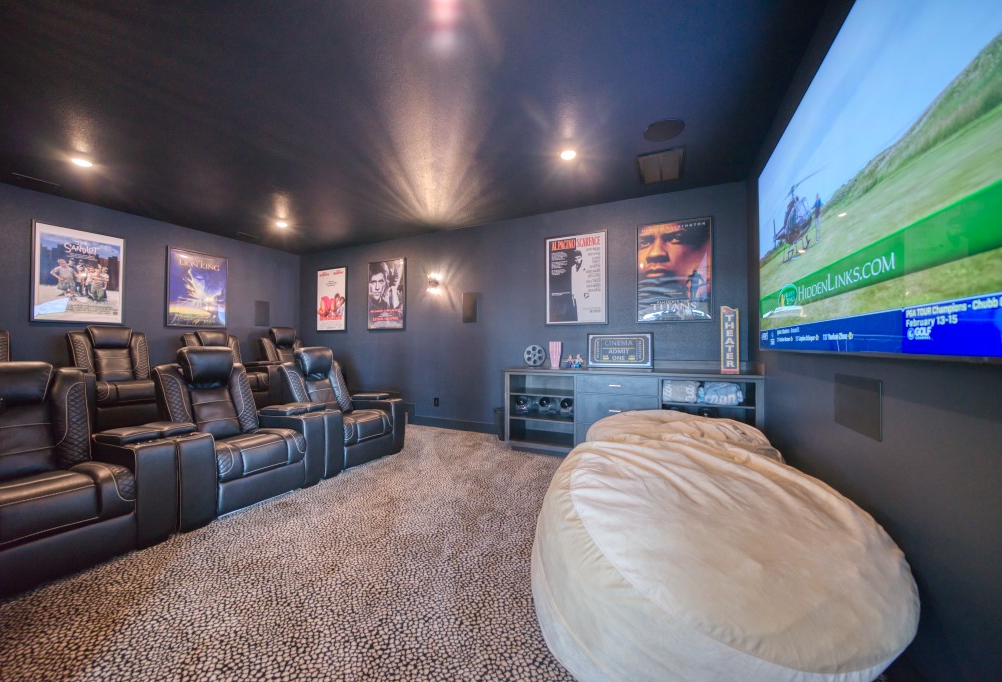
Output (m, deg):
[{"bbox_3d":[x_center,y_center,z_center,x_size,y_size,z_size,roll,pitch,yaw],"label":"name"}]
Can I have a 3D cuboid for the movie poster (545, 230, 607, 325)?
[{"bbox_3d":[0.858,-0.706,3.925,0.715,1.050,0.030,0,-1,26],"label":"movie poster"}]

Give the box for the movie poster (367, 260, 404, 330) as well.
[{"bbox_3d":[-1.755,-0.697,5.196,0.730,1.050,0.030,0,-1,26],"label":"movie poster"}]

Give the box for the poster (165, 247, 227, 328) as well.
[{"bbox_3d":[-4.221,-0.713,4.777,0.030,1.050,0.690,0,-1,26],"label":"poster"}]

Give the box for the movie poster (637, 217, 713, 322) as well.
[{"bbox_3d":[1.762,-0.704,3.485,0.700,1.050,0.030,0,-1,26],"label":"movie poster"}]

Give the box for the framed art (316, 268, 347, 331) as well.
[{"bbox_3d":[-2.855,-0.691,5.732,0.715,1.050,0.030,0,-1,26],"label":"framed art"}]

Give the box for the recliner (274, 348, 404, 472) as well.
[{"bbox_3d":[-1.730,0.633,3.547,1.009,1.111,0.929,0,-1,26],"label":"recliner"}]

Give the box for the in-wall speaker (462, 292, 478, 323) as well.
[{"bbox_3d":[-0.418,-0.441,4.541,0.225,0.400,0.030,0,-1,26],"label":"in-wall speaker"}]

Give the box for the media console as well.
[{"bbox_3d":[1.176,0.746,3.439,2.277,0.906,0.579,0,-1,26],"label":"media console"}]

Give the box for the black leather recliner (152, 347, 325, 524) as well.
[{"bbox_3d":[-2.140,0.618,2.704,1.009,1.111,0.946,0,-1,26],"label":"black leather recliner"}]

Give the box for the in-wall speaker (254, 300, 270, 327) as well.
[{"bbox_3d":[-3.853,-0.434,5.531,0.030,0.395,0.225,0,-1,26],"label":"in-wall speaker"}]

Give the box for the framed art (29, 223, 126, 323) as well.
[{"bbox_3d":[-4.687,-0.721,3.818,0.030,1.050,0.690,0,-1,26],"label":"framed art"}]

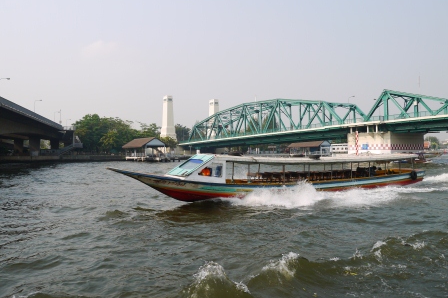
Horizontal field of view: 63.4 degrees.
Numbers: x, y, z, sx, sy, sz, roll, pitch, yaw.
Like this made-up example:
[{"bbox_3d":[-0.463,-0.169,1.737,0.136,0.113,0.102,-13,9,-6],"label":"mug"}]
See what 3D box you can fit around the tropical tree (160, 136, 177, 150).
[{"bbox_3d":[-18.684,-1.515,122.000,5.500,6.000,5.500,0,0,0],"label":"tropical tree"}]

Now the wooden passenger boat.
[{"bbox_3d":[5.825,1.347,21.338,25.600,2.200,2.500,0,-1,-39],"label":"wooden passenger boat"}]

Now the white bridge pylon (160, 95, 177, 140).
[{"bbox_3d":[-21.708,-11.951,142.000,4.500,18.200,5.500,0,-1,-35],"label":"white bridge pylon"}]

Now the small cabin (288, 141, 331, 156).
[{"bbox_3d":[36.200,-0.100,152.000,7.500,5.800,17.000,0,-1,-33],"label":"small cabin"}]

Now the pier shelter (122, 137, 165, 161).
[{"bbox_3d":[-22.200,0.250,101.500,8.000,6.300,16.000,0,-1,-33],"label":"pier shelter"}]

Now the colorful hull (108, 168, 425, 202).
[{"bbox_3d":[5.825,1.597,21.338,25.600,1.650,2.400,0,-1,-39],"label":"colorful hull"}]

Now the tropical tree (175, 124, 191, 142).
[{"bbox_3d":[-18.895,-5.008,165.000,8.000,13.000,8.000,0,-1,-33],"label":"tropical tree"}]

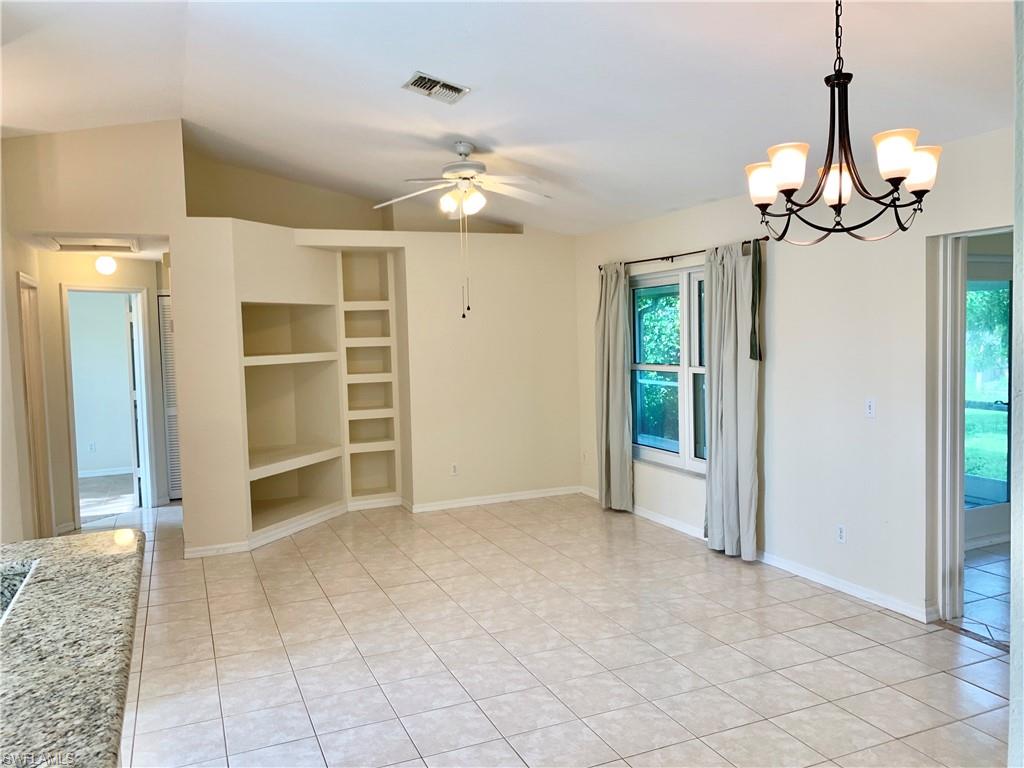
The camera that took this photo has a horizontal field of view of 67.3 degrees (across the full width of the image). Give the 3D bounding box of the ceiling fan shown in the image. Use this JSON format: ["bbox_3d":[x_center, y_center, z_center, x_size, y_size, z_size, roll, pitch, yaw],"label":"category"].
[{"bbox_3d":[-0.315,-1.371,5.163,1.291,0.513,1.291,-3,4,-23],"label":"ceiling fan"}]

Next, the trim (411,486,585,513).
[{"bbox_3d":[-0.117,1.085,7.289,1.691,0.079,0.017,-3,4,-23],"label":"trim"}]

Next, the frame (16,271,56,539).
[{"bbox_3d":[-3.743,0.256,6.001,0.113,2.085,0.861,-3,4,-23],"label":"frame"}]

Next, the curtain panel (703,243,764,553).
[{"bbox_3d":[1.503,0.114,5.281,0.113,2.138,0.536,-3,4,-23],"label":"curtain panel"}]

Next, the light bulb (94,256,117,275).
[{"bbox_3d":[-3.449,-1.002,6.554,0.185,0.169,0.185,-3,4,-23],"label":"light bulb"}]

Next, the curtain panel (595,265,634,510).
[{"bbox_3d":[0.890,0.026,6.731,0.113,2.171,0.480,-3,4,-23],"label":"curtain panel"}]

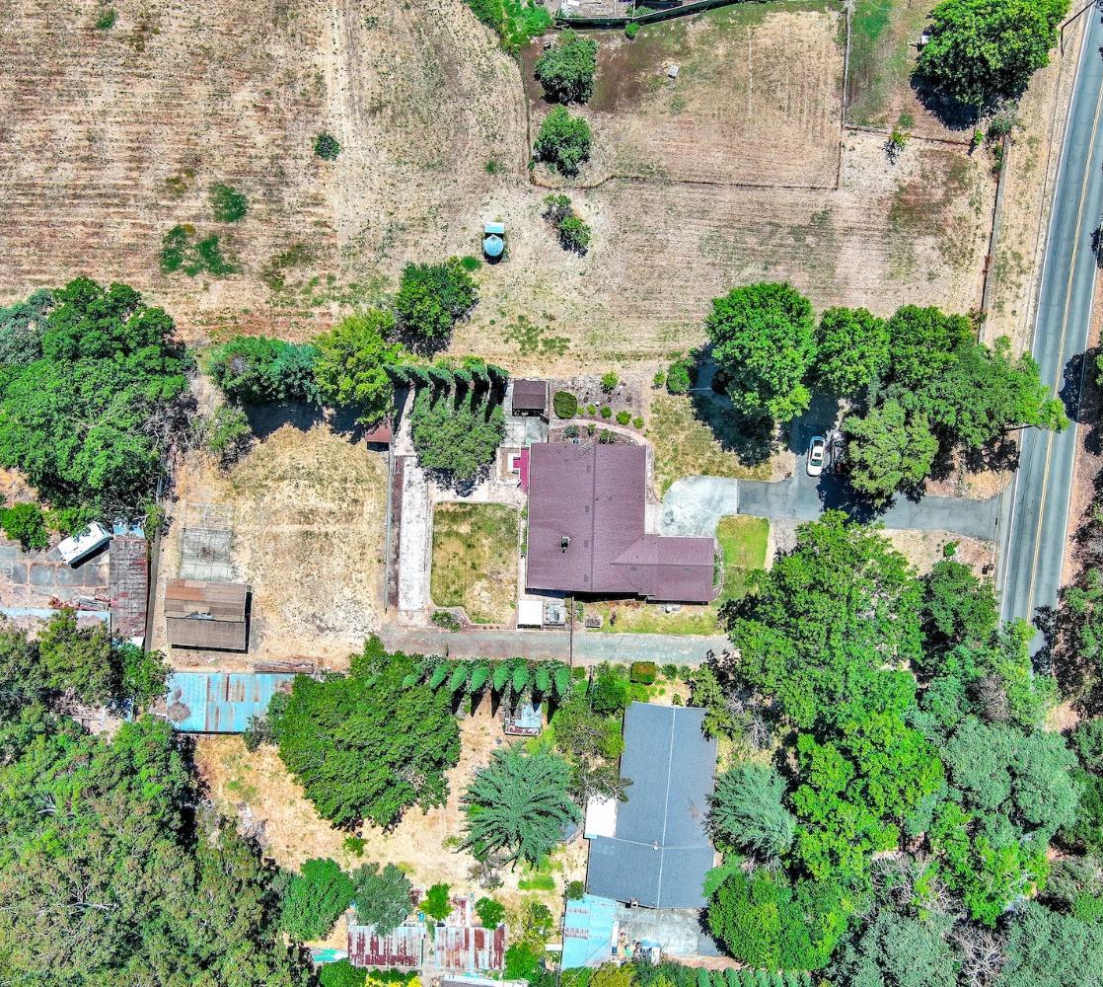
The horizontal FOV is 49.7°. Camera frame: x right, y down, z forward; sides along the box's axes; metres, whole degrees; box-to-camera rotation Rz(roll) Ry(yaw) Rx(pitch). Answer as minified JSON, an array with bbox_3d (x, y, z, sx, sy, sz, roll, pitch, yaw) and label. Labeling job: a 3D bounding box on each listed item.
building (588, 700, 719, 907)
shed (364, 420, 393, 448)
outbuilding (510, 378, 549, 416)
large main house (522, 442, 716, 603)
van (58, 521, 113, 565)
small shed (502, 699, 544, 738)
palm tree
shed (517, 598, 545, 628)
[{"bbox_3d":[11.949,36.319,139.650,13.640,4.700,23.220,5,90,0],"label":"building"},{"bbox_3d":[-20.393,-7.452,140.650,2.980,2.700,3.050,1,90,0],"label":"shed"},{"bbox_3d":[-2.466,-11.517,140.550,3.730,2.900,3.250,1,90,0],"label":"outbuilding"},{"bbox_3d":[8.323,3.486,139.600,21.750,4.800,18.040,1,90,0],"label":"large main house"},{"bbox_3d":[-54.854,5.706,140.700,5.340,2.600,2.330,-34,90,0],"label":"van"},{"bbox_3d":[-3.247,26.385,140.600,4.190,2.800,3.990,4,90,0],"label":"small shed"},{"bbox_3d":[-3.628,35.484,137.000,13.190,10.000,13.190,0,90,0],"label":"palm tree"},{"bbox_3d":[-2.373,14.034,140.850,2.780,2.300,2.780,1,90,0],"label":"shed"}]

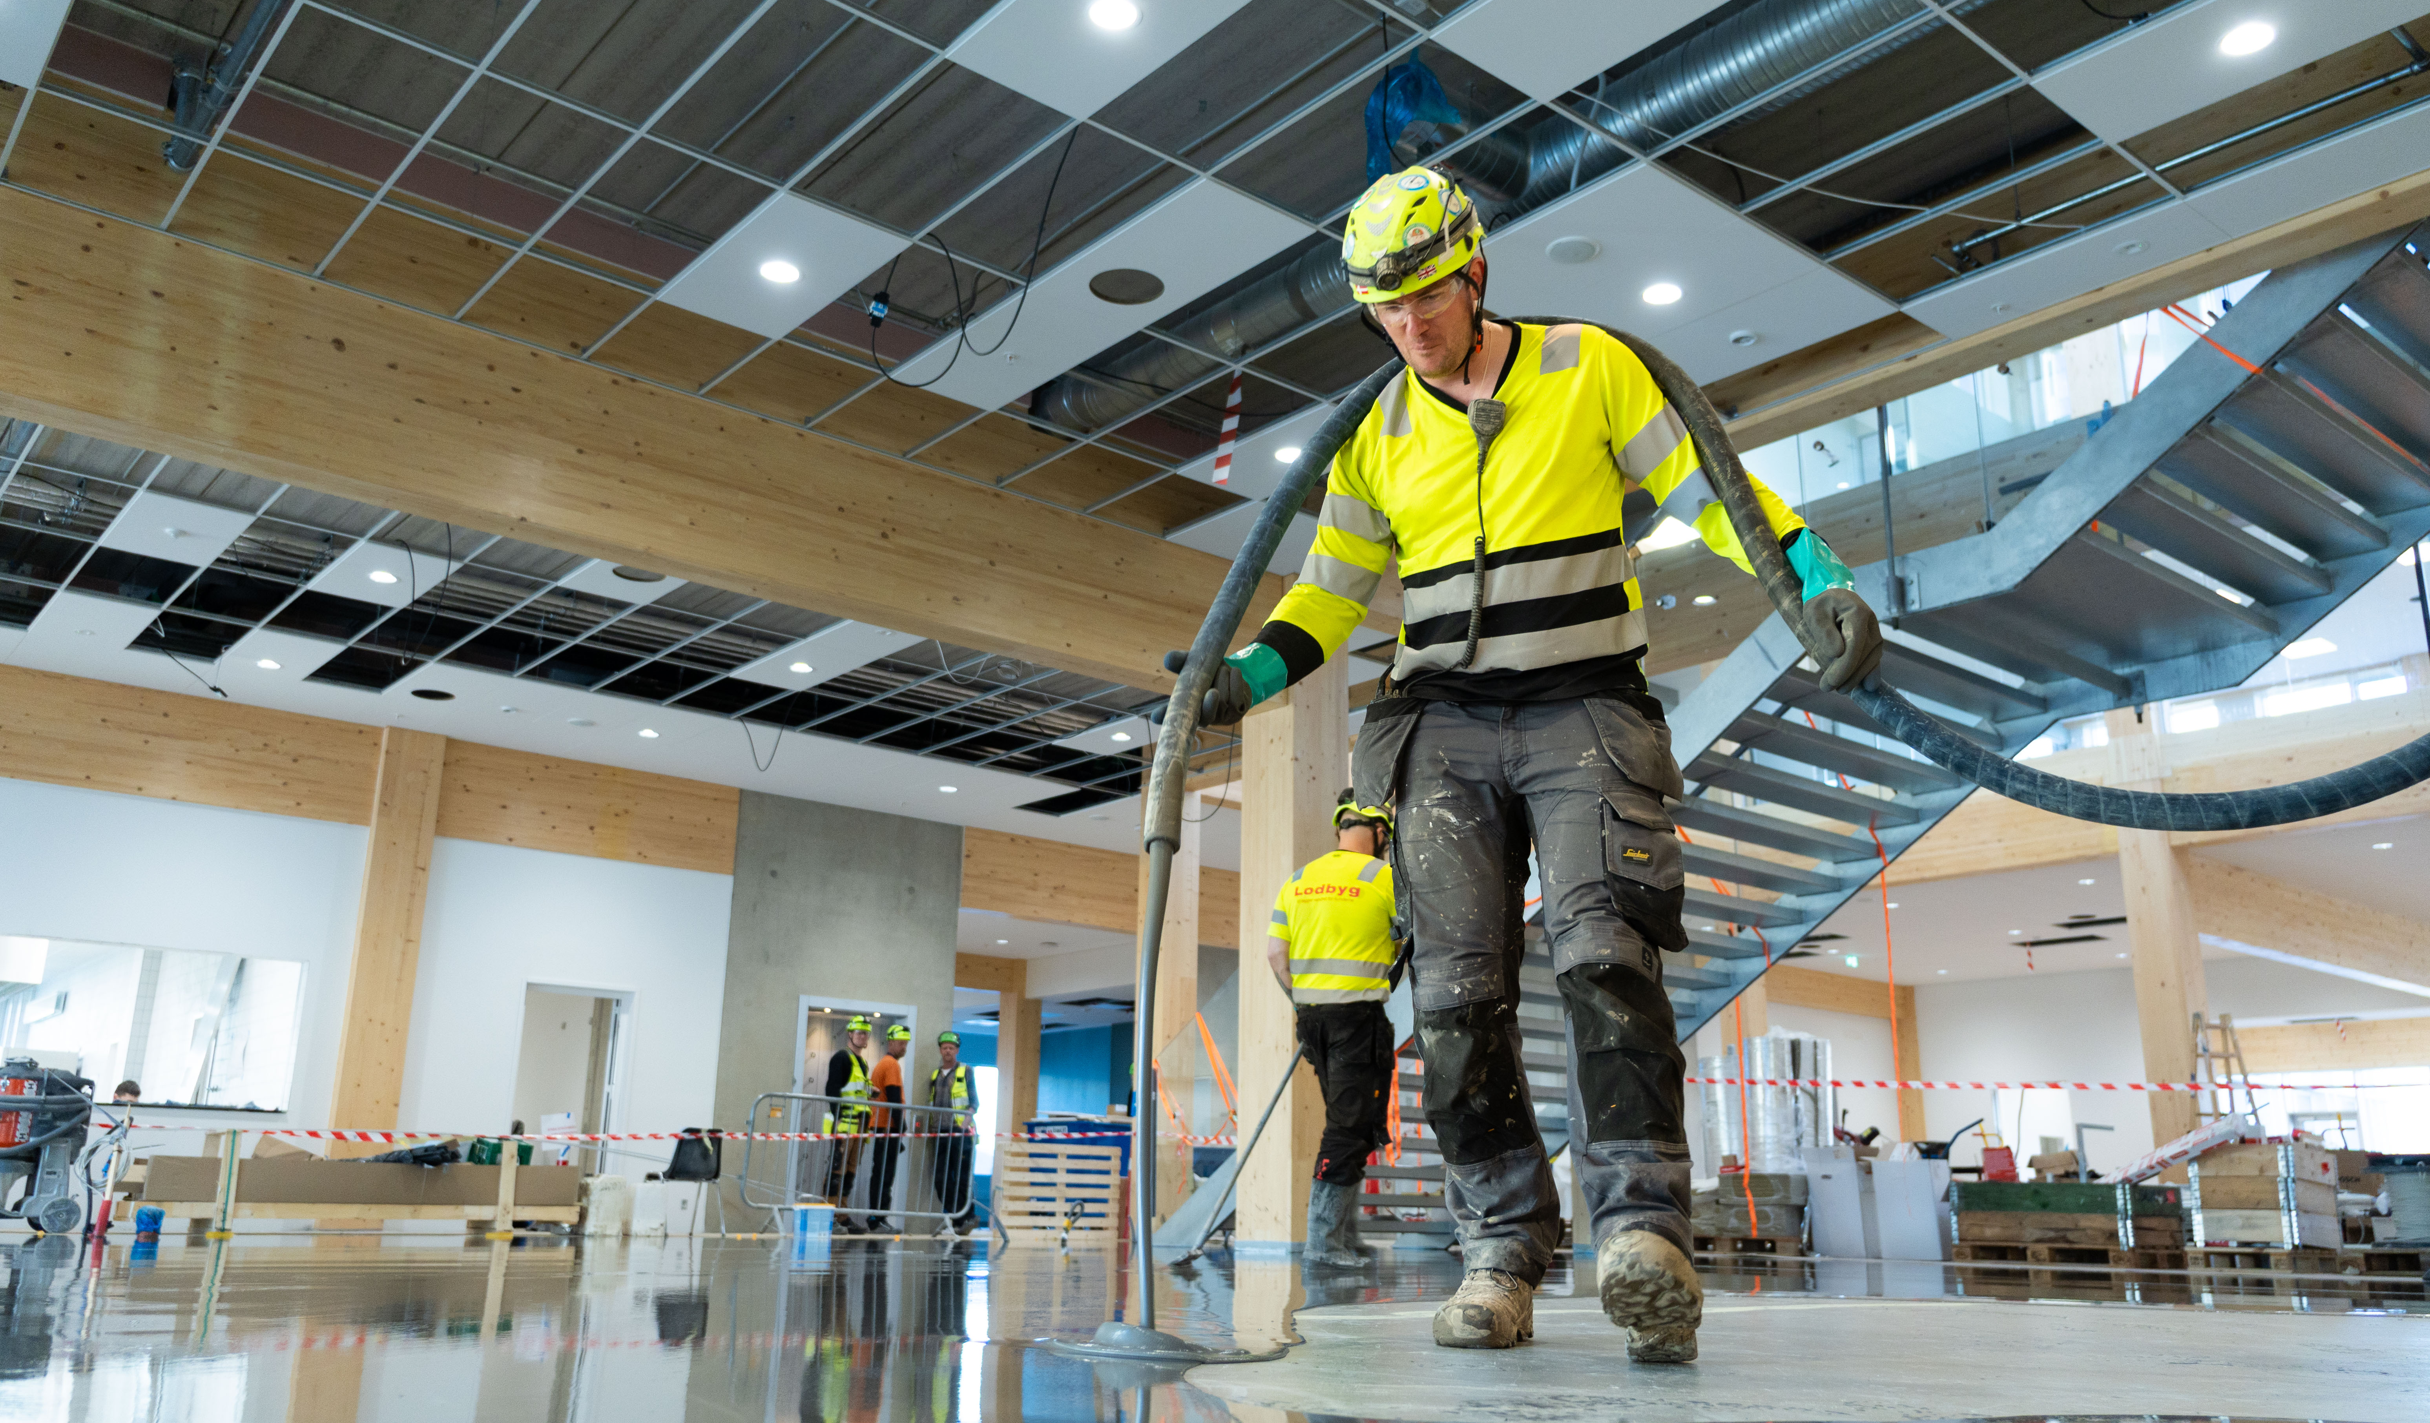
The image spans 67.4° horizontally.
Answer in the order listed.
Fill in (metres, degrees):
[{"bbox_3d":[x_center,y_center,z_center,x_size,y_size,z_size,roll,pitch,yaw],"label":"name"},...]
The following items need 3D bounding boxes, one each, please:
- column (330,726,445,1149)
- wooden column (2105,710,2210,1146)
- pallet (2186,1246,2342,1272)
[{"bbox_3d":[-7.001,2.187,15.241,0.490,4.080,0.430,13,-20,-38],"label":"column"},{"bbox_3d":[9.546,2.615,18.245,0.480,5.300,0.480,13,-20,-38],"label":"wooden column"},{"bbox_3d":[6.079,3.178,10.546,0.800,0.144,0.600,13,-20,-38],"label":"pallet"}]

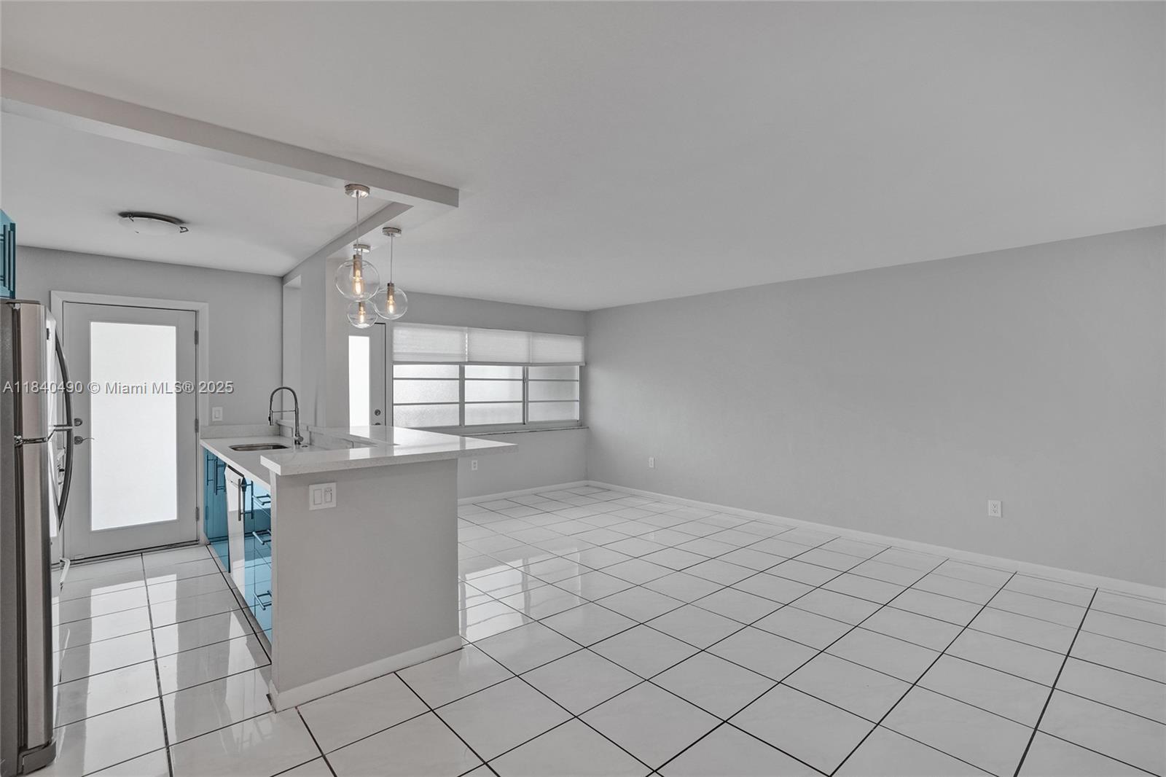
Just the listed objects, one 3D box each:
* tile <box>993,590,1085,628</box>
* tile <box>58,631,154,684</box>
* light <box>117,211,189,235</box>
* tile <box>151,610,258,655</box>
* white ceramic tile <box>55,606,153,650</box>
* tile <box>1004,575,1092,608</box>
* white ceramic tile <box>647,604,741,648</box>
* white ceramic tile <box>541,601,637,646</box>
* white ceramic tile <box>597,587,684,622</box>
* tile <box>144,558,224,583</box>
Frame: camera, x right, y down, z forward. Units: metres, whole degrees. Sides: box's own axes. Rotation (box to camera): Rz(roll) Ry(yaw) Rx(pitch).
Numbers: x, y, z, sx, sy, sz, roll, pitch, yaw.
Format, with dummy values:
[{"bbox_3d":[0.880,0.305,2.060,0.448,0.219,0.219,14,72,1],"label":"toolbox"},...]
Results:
[{"bbox_3d":[2.851,1.379,3.250,0.430,0.010,0.430,0,0,-41],"label":"tile"},{"bbox_3d":[-2.479,1.379,2.653,0.430,0.010,0.430,0,0,-41],"label":"tile"},{"bbox_3d":[-2.717,-1.016,3.283,0.345,0.090,0.345,0,0,-41],"label":"light"},{"bbox_3d":[-2.203,1.414,3.008,0.445,0.010,0.445,0,-1,-41],"label":"tile"},{"bbox_3d":[-2.833,1.414,3.047,0.445,0.010,0.445,0,-1,-41],"label":"white ceramic tile"},{"bbox_3d":[3.287,1.416,3.642,0.443,0.010,0.443,0,0,-39],"label":"tile"},{"bbox_3d":[0.665,1.406,3.071,0.427,0.010,0.427,0,0,-41],"label":"white ceramic tile"},{"bbox_3d":[0.038,1.415,3.120,0.445,0.010,0.445,0,-1,-41],"label":"white ceramic tile"},{"bbox_3d":[0.378,1.417,3.410,0.445,0.010,0.445,0,-1,-41],"label":"white ceramic tile"},{"bbox_3d":[-3.025,1.379,3.905,0.430,0.010,0.430,0,0,-41],"label":"tile"}]

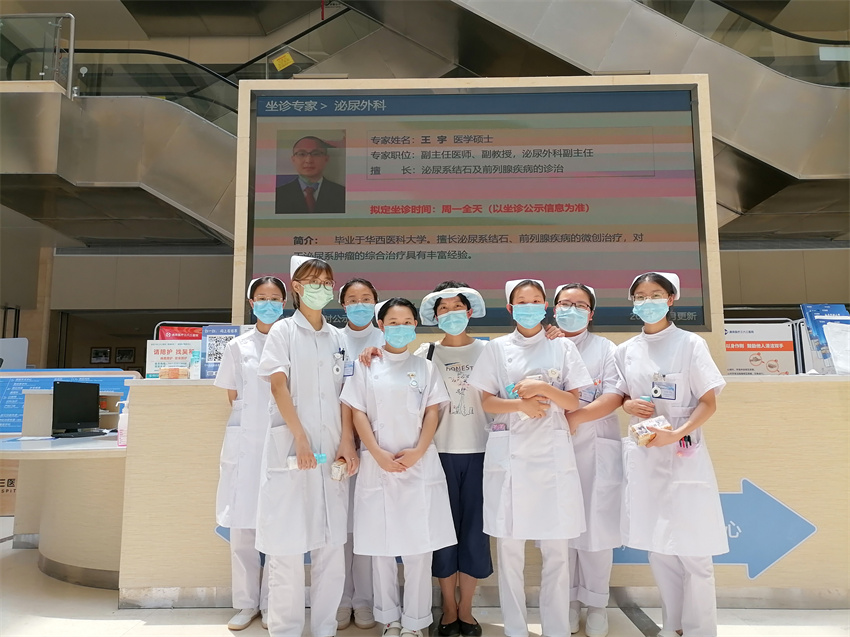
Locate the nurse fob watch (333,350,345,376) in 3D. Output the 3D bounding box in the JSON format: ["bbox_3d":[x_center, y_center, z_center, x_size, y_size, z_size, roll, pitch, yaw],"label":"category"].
[{"bbox_3d":[-0.368,0.193,2.700,0.040,0.093,0.015,5,-9,-35],"label":"nurse fob watch"}]

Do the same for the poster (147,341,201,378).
[{"bbox_3d":[-1.359,0.225,3.460,0.295,0.210,0.012,0,-10,1],"label":"poster"}]

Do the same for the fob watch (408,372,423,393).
[{"bbox_3d":[-0.044,0.293,2.900,0.062,0.092,0.015,0,-12,-1],"label":"fob watch"}]

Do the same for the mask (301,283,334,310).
[{"bbox_3d":[-0.454,-0.093,2.700,0.136,0.110,0.080,4,-11,-31],"label":"mask"}]

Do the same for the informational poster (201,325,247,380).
[{"bbox_3d":[-1.108,0.185,3.470,0.215,0.297,0.012,0,-10,1],"label":"informational poster"}]

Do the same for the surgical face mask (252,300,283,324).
[{"bbox_3d":[-0.766,-0.028,3.120,0.144,0.112,0.080,1,-7,-14],"label":"surgical face mask"}]

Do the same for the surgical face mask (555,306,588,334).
[{"bbox_3d":[0.659,0.006,2.850,0.150,0.113,0.080,1,-6,13],"label":"surgical face mask"}]

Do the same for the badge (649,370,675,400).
[{"bbox_3d":[0.973,0.275,2.600,0.098,0.115,0.015,-2,-12,12],"label":"badge"}]

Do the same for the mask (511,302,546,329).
[{"bbox_3d":[0.442,-0.011,2.700,0.144,0.110,0.080,-1,-7,6],"label":"mask"}]

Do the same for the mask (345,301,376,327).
[{"bbox_3d":[-0.314,-0.018,3.090,0.140,0.110,0.080,-3,-6,-9],"label":"mask"}]

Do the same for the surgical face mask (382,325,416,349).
[{"bbox_3d":[-0.111,0.084,2.930,0.144,0.107,0.080,1,-7,-7],"label":"surgical face mask"}]

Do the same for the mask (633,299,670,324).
[{"bbox_3d":[0.933,-0.028,2.630,0.142,0.104,0.080,-4,-8,29],"label":"mask"}]

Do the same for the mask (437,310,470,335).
[{"bbox_3d":[0.133,0.021,2.980,0.138,0.110,0.080,-9,-15,0],"label":"mask"}]

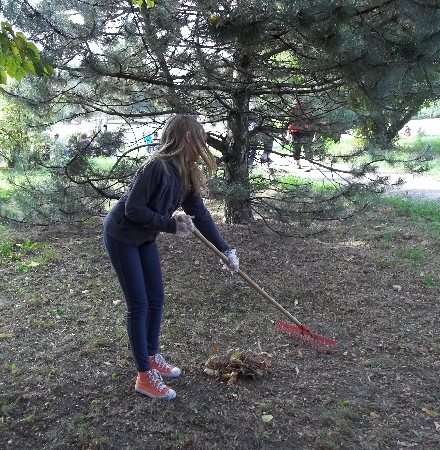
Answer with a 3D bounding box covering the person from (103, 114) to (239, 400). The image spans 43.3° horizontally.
[{"bbox_3d":[-0.290,0.166,2.957,0.660,1.460,0.520,4,12,21],"label":"person"}]

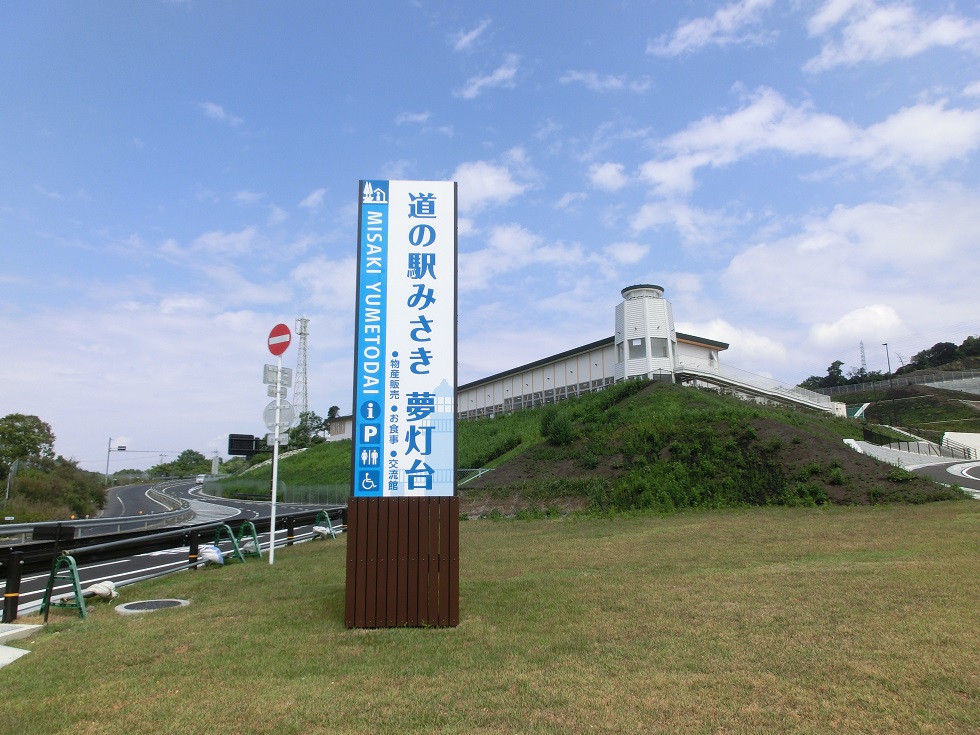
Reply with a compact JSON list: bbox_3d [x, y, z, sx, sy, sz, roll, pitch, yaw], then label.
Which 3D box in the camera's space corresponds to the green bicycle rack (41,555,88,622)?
[{"bbox_3d":[-4.645,2.394,7.400,0.470,0.670,0.080,-1,-9,5],"label":"green bicycle rack"}]

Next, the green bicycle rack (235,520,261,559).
[{"bbox_3d":[-4.535,3.233,12.750,0.490,0.670,0.080,-3,-9,5],"label":"green bicycle rack"}]

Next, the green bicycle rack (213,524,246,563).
[{"bbox_3d":[-4.718,3.186,12.300,0.510,0.660,0.080,-6,-9,2],"label":"green bicycle rack"}]

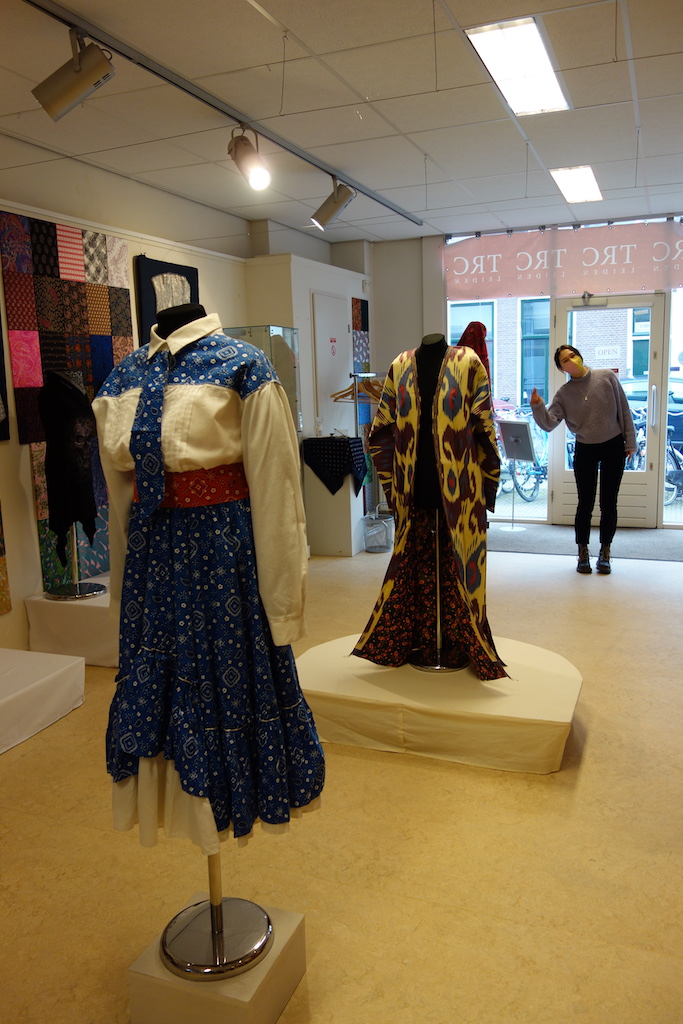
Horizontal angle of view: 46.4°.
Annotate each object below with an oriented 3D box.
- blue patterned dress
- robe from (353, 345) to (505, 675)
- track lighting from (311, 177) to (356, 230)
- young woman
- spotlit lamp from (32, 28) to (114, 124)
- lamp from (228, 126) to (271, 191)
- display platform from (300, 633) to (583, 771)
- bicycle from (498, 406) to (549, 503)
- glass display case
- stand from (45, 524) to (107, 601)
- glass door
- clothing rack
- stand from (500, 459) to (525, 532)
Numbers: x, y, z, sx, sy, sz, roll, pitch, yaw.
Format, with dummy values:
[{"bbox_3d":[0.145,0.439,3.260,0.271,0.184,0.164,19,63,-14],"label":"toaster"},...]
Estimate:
[{"bbox_3d":[-0.293,0.120,1.658,0.480,1.030,0.410,2,10,22],"label":"blue patterned dress"},{"bbox_3d":[0.359,-0.018,3.212,0.640,1.360,0.400,2,10,22],"label":"robe"},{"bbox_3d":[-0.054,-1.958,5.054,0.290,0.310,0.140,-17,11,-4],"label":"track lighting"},{"bbox_3d":[1.699,-0.373,5.634,0.700,1.575,0.400,2,10,19],"label":"young woman"},{"bbox_3d":[-0.969,-1.554,2.811,0.290,0.220,0.140,-32,10,2],"label":"spotlit lamp"},{"bbox_3d":[-0.443,-1.758,3.929,0.140,0.200,0.290,-9,52,-34],"label":"lamp"},{"bbox_3d":[0.432,0.788,3.629,1.290,0.205,0.950,2,11,22],"label":"display platform"},{"bbox_3d":[2.458,-0.746,9.690,0.580,1.080,1.750,7,13,42],"label":"bicycle"},{"bbox_3d":[-0.629,-0.450,6.110,0.520,1.860,0.485,2,11,22],"label":"glass display case"},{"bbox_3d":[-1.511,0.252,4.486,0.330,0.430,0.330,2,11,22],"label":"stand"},{"bbox_3d":[2.443,-0.900,7.358,0.950,2.130,0.080,2,11,22],"label":"glass door"},{"bbox_3d":[0.395,-0.510,7.283,0.460,1.510,1.000,4,12,32],"label":"clothing rack"},{"bbox_3d":[1.553,-0.192,7.194,0.250,0.710,0.250,7,12,40],"label":"stand"}]

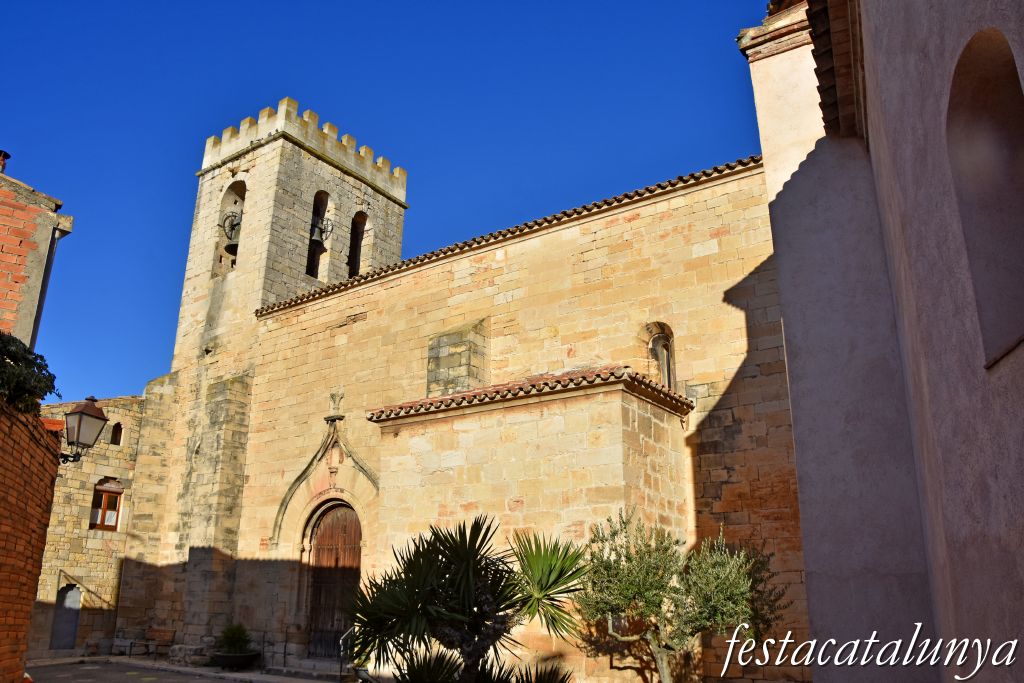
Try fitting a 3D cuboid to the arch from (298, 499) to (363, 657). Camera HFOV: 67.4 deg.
[{"bbox_3d":[-4.443,5.918,19.356,2.332,3.823,0.524,-12,-22,33],"label":"arch"}]

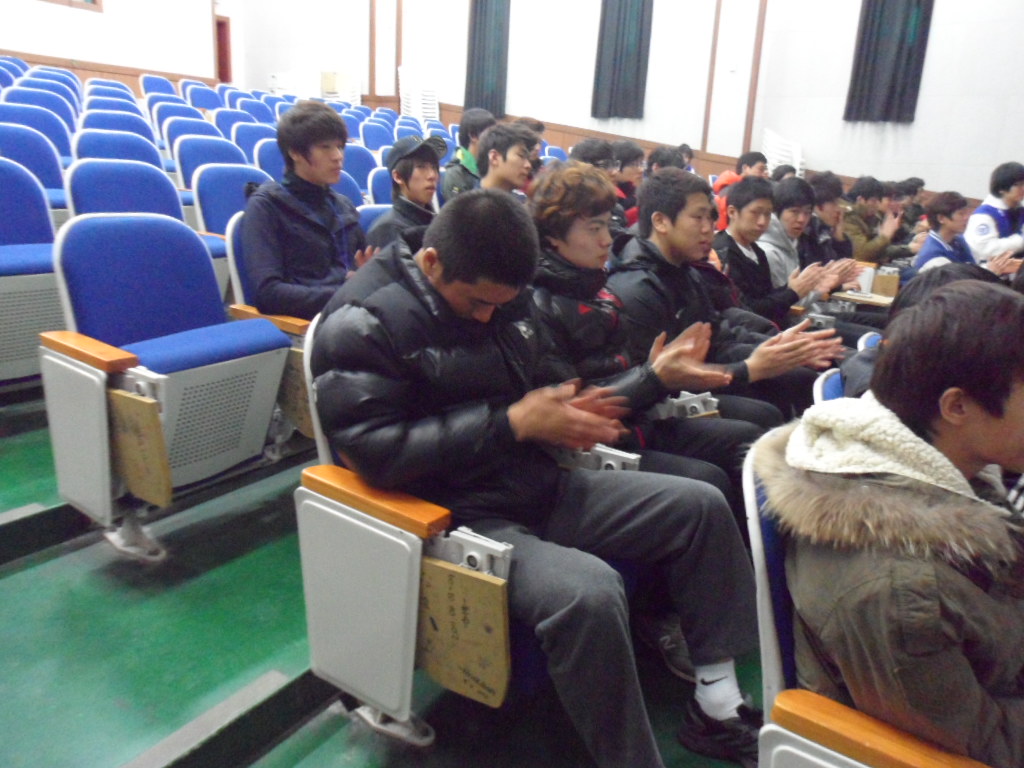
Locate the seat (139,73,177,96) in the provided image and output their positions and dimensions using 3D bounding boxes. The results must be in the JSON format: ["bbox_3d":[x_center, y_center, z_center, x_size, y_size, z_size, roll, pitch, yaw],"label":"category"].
[{"bbox_3d":[-4.095,-3.201,9.171,0.540,0.860,0.580,12,19,31],"label":"seat"}]

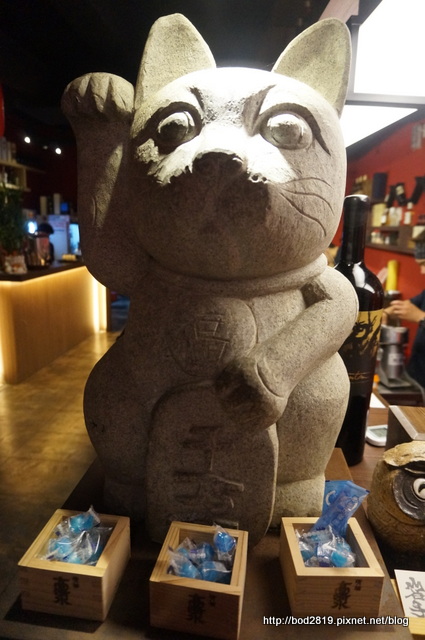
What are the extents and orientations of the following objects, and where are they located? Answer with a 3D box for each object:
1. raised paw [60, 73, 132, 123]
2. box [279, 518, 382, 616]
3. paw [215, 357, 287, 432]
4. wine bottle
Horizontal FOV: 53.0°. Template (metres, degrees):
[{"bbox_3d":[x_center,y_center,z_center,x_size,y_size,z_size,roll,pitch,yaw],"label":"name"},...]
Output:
[{"bbox_3d":[-0.120,-0.233,0.450,0.075,0.052,0.064,2,13,3],"label":"raised paw"},{"bbox_3d":[0.123,0.264,0.459,0.085,0.053,0.085,1,13,-1],"label":"box"},{"bbox_3d":[0.043,0.085,0.485,0.080,0.080,0.072,3,14,6],"label":"paw"},{"bbox_3d":[0.226,0.026,0.733,0.119,0.455,0.119,6,14,17],"label":"wine bottle"}]

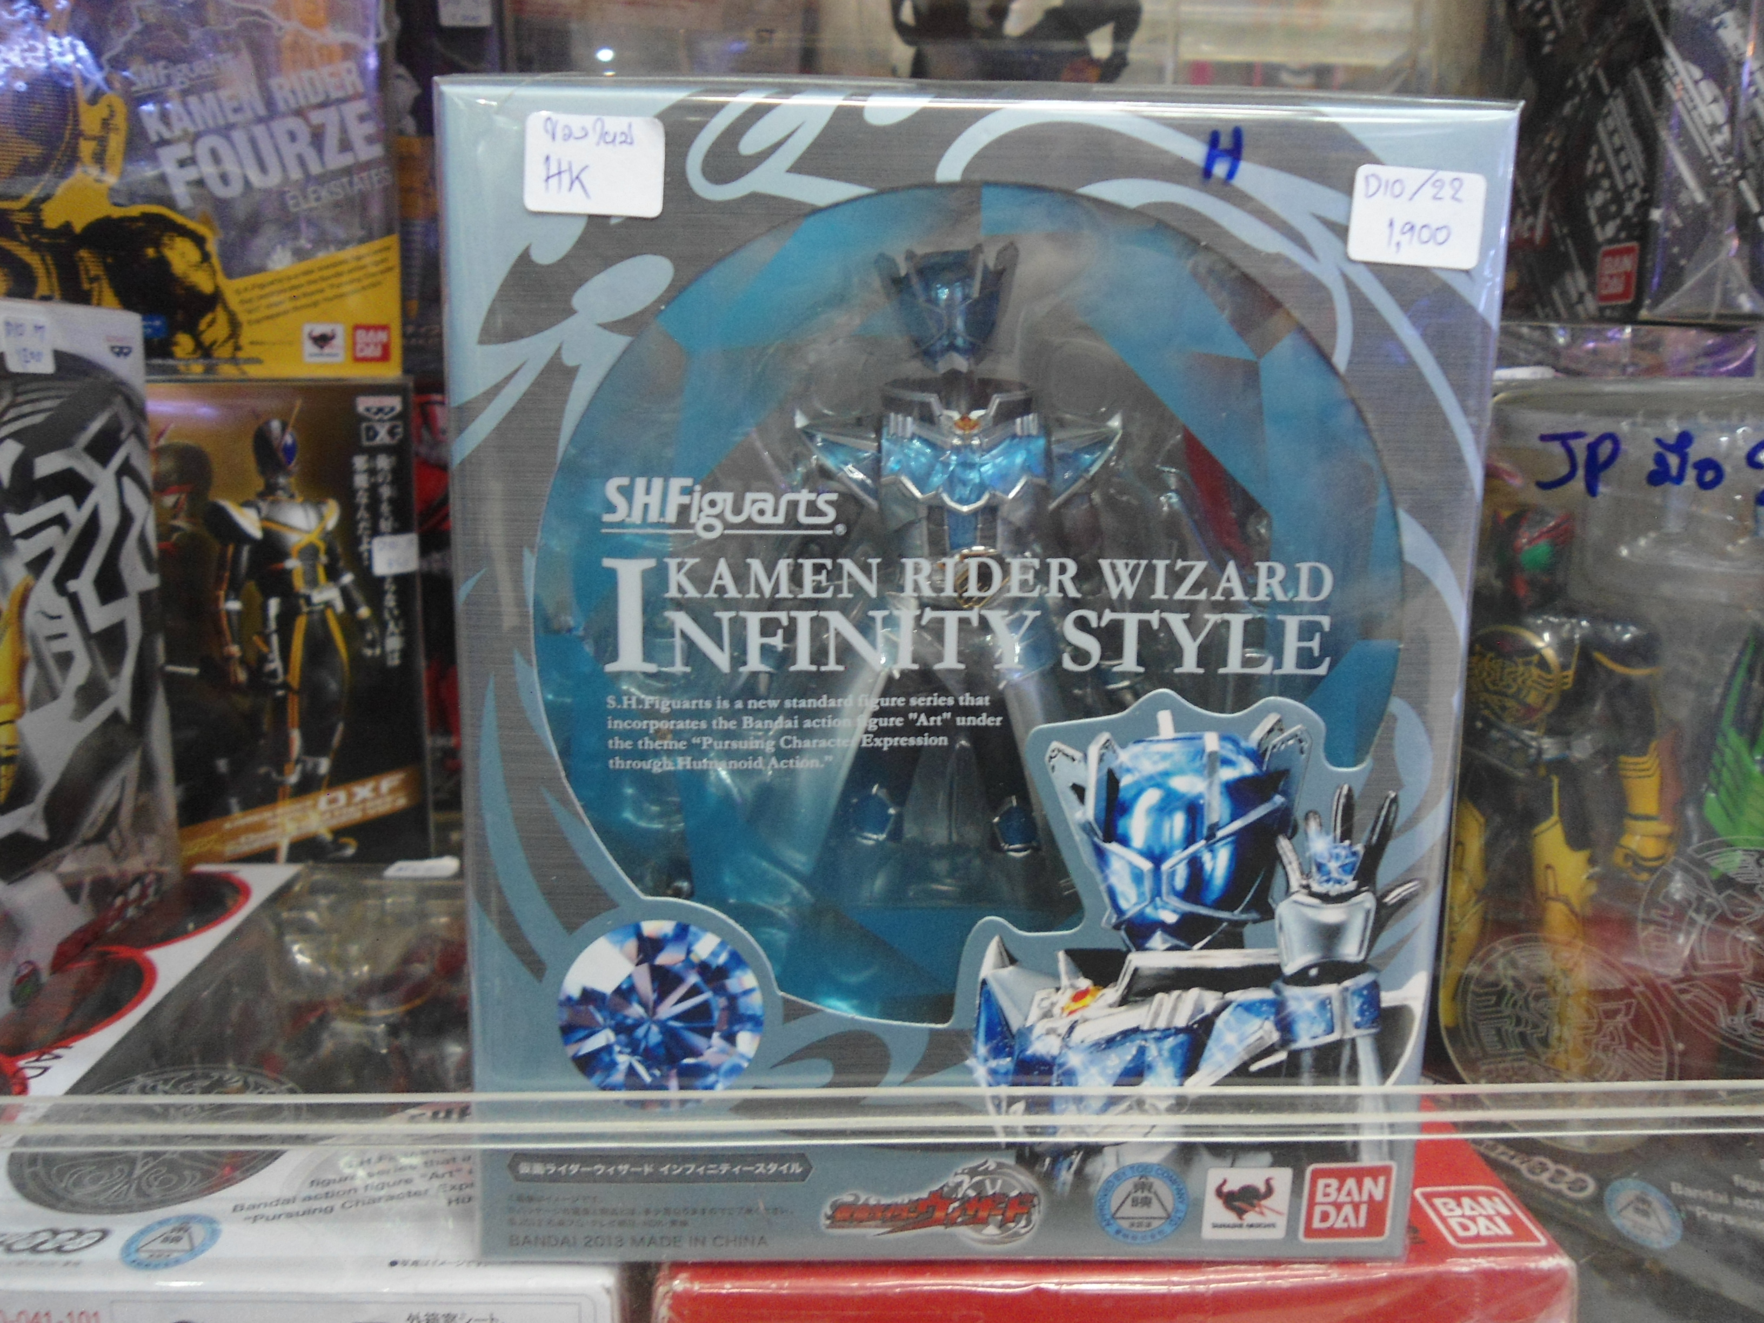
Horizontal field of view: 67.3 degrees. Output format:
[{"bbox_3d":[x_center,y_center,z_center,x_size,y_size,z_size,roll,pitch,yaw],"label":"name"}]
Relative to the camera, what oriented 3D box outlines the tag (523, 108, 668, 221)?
[{"bbox_3d":[-0.044,-0.077,0.205,0.021,0.015,0.001,2,9,-1],"label":"tag"}]

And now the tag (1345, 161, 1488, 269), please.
[{"bbox_3d":[0.084,-0.070,0.209,0.021,0.015,0.001,4,9,-2],"label":"tag"}]

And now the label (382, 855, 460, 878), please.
[{"bbox_3d":[-0.154,0.068,0.447,0.022,0.001,0.016,-1,10,-5],"label":"label"}]

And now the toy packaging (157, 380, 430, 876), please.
[{"bbox_3d":[-0.236,-0.007,0.517,0.118,0.197,0.080,-2,10,-13],"label":"toy packaging"}]

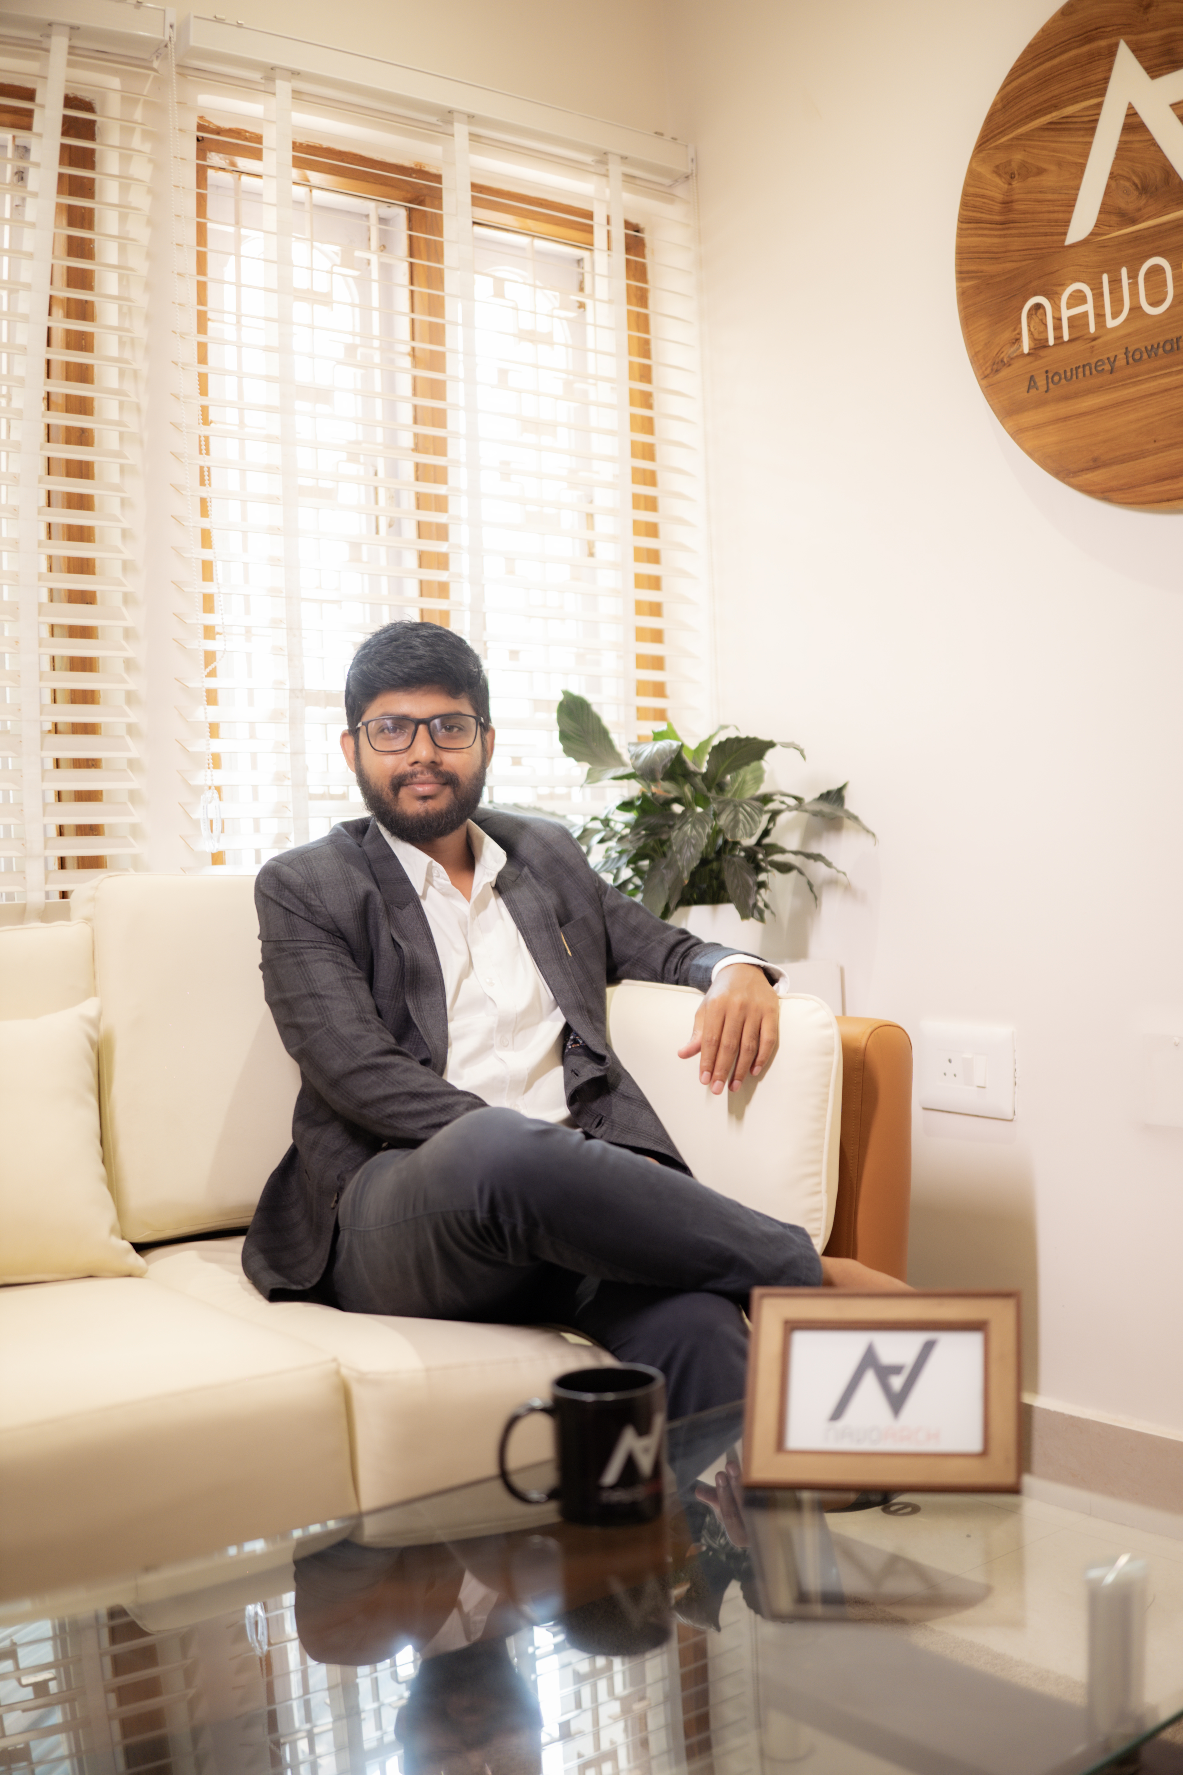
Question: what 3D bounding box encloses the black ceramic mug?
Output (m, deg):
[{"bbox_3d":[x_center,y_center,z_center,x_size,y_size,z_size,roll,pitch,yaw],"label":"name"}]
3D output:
[{"bbox_3d":[-0.005,0.399,1.231,0.118,0.096,0.080,-2,0,-12],"label":"black ceramic mug"}]

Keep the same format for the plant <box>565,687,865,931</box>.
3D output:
[{"bbox_3d":[0.151,-0.083,2.440,0.480,0.390,0.450,-2,0,0],"label":"plant"}]

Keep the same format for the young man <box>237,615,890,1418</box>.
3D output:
[{"bbox_3d":[-0.029,0.261,1.871,0.610,1.190,0.880,-2,0,-30],"label":"young man"}]

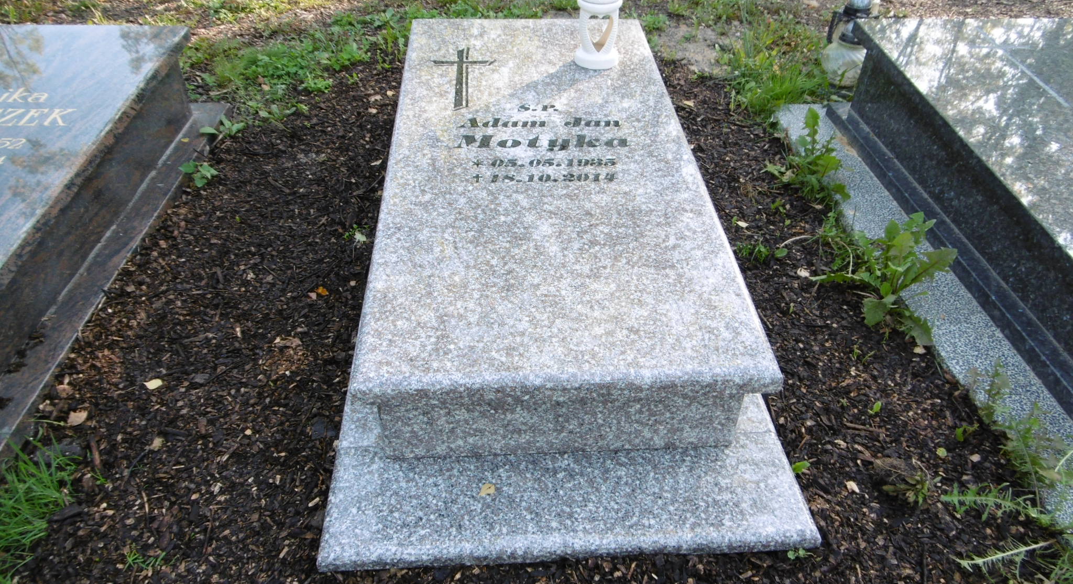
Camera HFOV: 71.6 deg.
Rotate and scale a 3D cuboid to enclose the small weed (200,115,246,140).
[{"bbox_3d":[-1.139,-0.600,2.695,0.152,0.050,0.110,-1,39,-3],"label":"small weed"}]

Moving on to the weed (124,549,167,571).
[{"bbox_3d":[-0.778,0.533,1.480,0.076,0.030,0.045,-1,39,-4],"label":"weed"}]

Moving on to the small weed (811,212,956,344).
[{"bbox_3d":[0.991,-0.049,2.179,0.360,0.200,0.370,-1,39,-4],"label":"small weed"}]

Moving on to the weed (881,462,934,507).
[{"bbox_3d":[0.836,0.435,1.681,0.105,0.050,0.095,-1,39,-4],"label":"weed"}]

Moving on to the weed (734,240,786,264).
[{"bbox_3d":[0.718,-0.129,2.392,0.155,0.040,0.085,-1,39,-4],"label":"weed"}]

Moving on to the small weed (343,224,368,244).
[{"bbox_3d":[-0.537,-0.177,2.200,0.075,0.026,0.065,-1,39,-3],"label":"small weed"}]

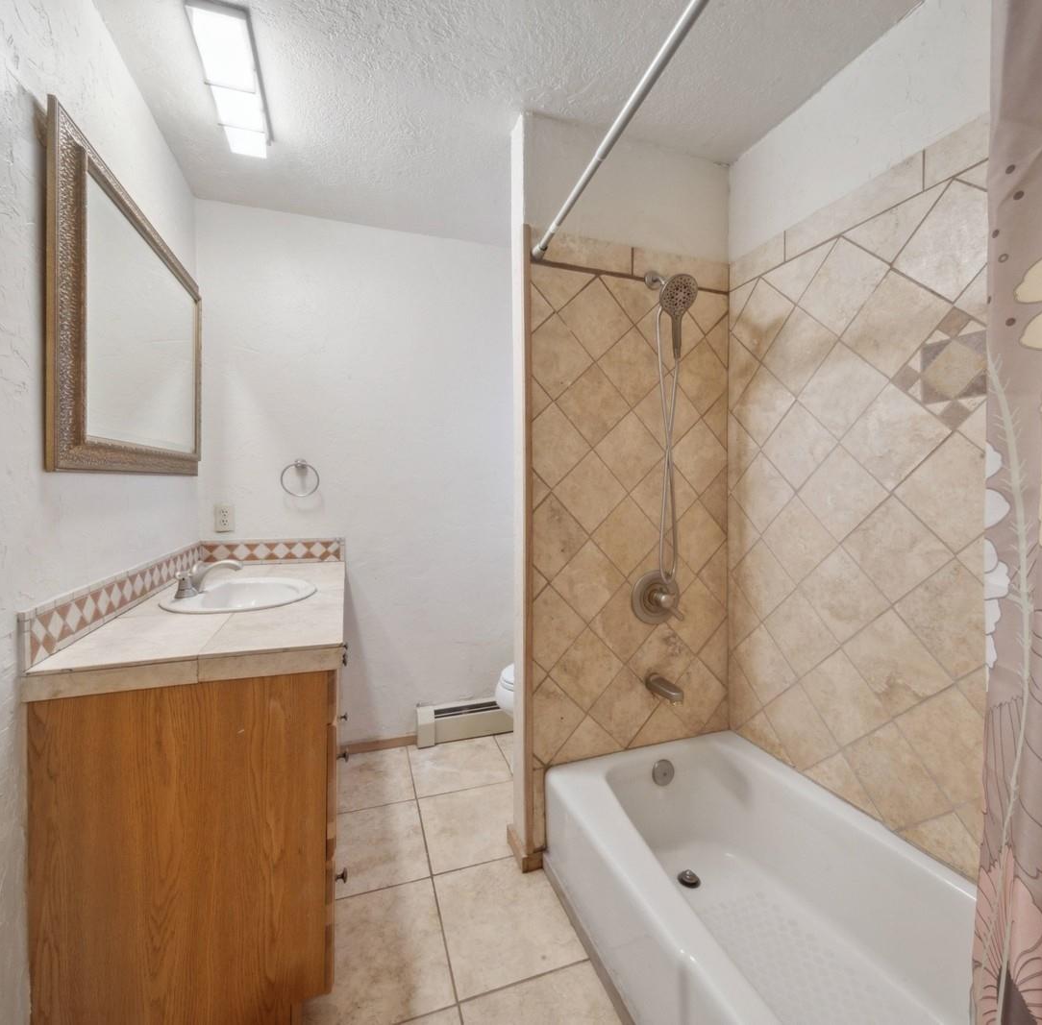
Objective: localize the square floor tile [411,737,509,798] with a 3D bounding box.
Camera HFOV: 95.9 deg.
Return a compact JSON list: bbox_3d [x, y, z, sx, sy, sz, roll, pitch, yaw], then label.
[{"bbox_3d":[-0.290,1.147,2.144,0.422,0.010,0.395,1,3,-20],"label":"square floor tile"}]

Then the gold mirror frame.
[{"bbox_3d":[-1.076,-0.472,1.373,0.041,0.726,0.944,2,3,-20],"label":"gold mirror frame"}]

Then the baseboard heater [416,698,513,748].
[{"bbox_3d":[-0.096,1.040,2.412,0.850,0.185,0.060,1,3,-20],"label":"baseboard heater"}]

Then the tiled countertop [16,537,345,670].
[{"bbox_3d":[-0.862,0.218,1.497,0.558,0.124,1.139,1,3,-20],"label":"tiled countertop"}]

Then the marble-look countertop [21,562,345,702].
[{"bbox_3d":[-0.865,0.289,1.501,0.558,0.060,1.139,1,3,-20],"label":"marble-look countertop"}]

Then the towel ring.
[{"bbox_3d":[-0.947,-0.143,2.017,0.152,0.156,0.060,1,3,-20],"label":"towel ring"}]

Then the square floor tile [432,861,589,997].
[{"bbox_3d":[-0.030,1.197,1.402,0.401,0.010,0.391,1,3,-20],"label":"square floor tile"}]

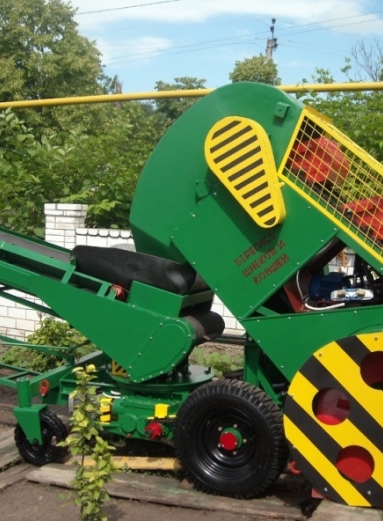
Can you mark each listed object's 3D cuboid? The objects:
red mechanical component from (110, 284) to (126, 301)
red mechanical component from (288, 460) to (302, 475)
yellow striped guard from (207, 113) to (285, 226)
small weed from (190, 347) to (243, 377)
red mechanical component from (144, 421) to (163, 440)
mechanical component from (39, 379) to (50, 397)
[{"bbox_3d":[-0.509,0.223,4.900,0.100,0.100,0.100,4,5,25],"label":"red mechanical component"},{"bbox_3d":[0.617,1.229,4.170,0.085,0.085,0.050,4,5,25],"label":"red mechanical component"},{"bbox_3d":[0.359,-0.564,4.500,0.400,0.760,0.110,-23,-7,24],"label":"yellow striped guard"},{"bbox_3d":[0.240,0.970,6.750,0.480,0.280,0.400,4,5,25],"label":"small weed"},{"bbox_3d":[-0.249,1.113,4.600,0.110,0.115,0.100,4,5,25],"label":"red mechanical component"},{"bbox_3d":[-0.942,0.813,4.500,0.075,0.115,0.040,4,5,25],"label":"mechanical component"}]

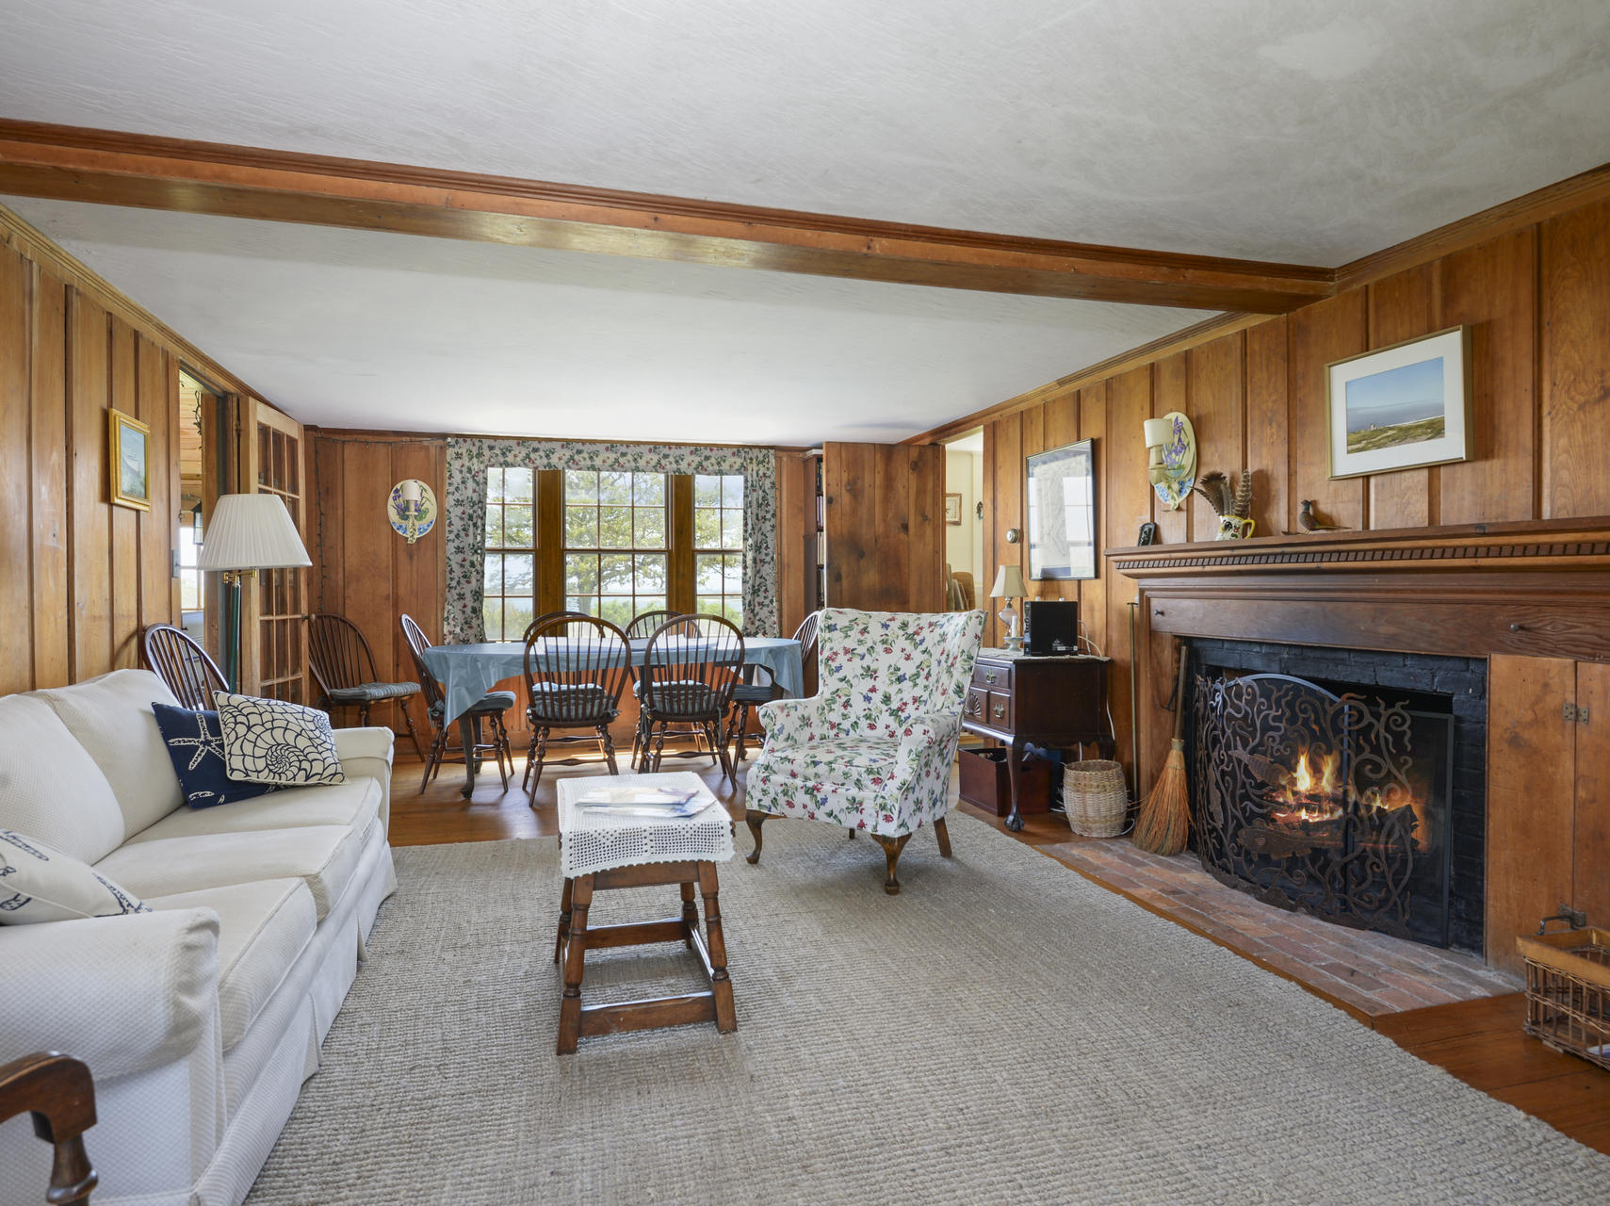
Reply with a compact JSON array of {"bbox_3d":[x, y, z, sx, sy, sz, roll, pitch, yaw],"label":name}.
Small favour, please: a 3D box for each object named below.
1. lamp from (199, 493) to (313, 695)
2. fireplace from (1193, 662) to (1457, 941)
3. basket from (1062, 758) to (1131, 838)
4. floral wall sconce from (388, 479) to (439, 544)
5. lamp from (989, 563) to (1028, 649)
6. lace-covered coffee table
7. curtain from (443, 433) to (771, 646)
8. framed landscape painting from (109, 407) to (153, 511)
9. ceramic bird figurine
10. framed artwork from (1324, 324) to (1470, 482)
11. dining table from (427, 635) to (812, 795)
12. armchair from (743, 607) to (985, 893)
[{"bbox_3d":[-2.185,0.311,3.763,0.451,1.491,0.451,0,1,-19],"label":"lamp"},{"bbox_3d":[1.870,0.660,3.464,0.462,0.814,1.133,0,1,-19],"label":"fireplace"},{"bbox_3d":[1.355,0.905,4.401,0.286,0.302,0.286,0,1,-19],"label":"basket"},{"bbox_3d":[-2.619,-0.613,6.365,0.302,0.429,0.110,0,1,-19],"label":"floral wall sconce"},{"bbox_3d":[1.077,0.032,5.046,0.198,0.440,0.198,0,1,0],"label":"lamp"},{"bbox_3d":[-0.458,0.800,2.602,0.434,0.544,0.605,0,1,-16],"label":"lace-covered coffee table"},{"bbox_3d":[-1.314,-0.414,6.798,2.357,1.419,0.110,0,1,-19],"label":"curtain"},{"bbox_3d":[-2.643,-0.544,3.730,0.033,0.351,0.341,0,1,-15],"label":"framed landscape painting"},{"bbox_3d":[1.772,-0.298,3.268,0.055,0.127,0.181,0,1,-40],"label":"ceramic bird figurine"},{"bbox_3d":[1.978,-0.649,3.191,0.033,0.410,0.499,0,1,-19],"label":"framed artwork"},{"bbox_3d":[-1.074,0.656,5.741,2.233,0.764,1.144,0,1,-16],"label":"dining table"},{"bbox_3d":[0.246,0.545,3.935,0.797,1.028,0.737,1,1,37],"label":"armchair"}]

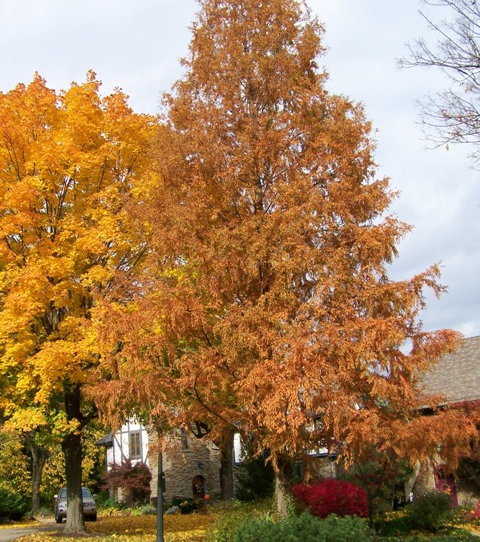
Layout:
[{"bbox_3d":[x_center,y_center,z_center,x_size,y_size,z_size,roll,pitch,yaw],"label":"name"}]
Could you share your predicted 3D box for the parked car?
[{"bbox_3d":[-7.965,11.279,31.294,1.850,1.632,4.650,4,-19,-16],"label":"parked car"}]

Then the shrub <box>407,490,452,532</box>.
[{"bbox_3d":[5.410,6.922,18.652,1.330,1.065,1.300,-7,-19,14],"label":"shrub"}]

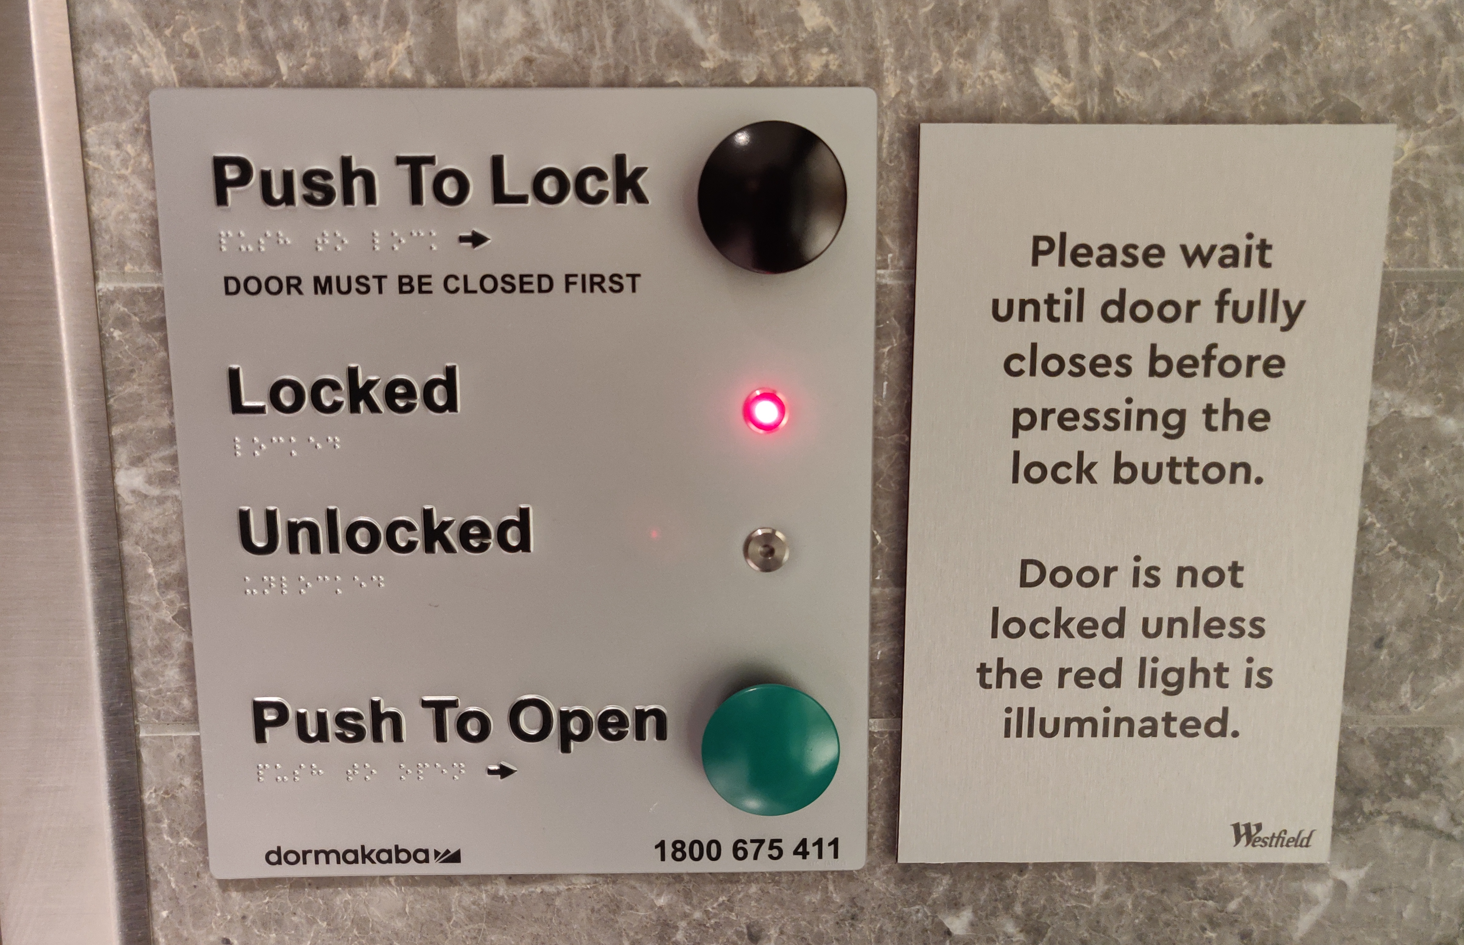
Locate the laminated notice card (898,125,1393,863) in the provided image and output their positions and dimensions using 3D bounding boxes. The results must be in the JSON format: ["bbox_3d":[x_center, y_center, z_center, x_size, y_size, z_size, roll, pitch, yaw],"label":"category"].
[{"bbox_3d":[0.134,0.013,0.351,0.150,0.248,0.004,0,8,-1],"label":"laminated notice card"}]

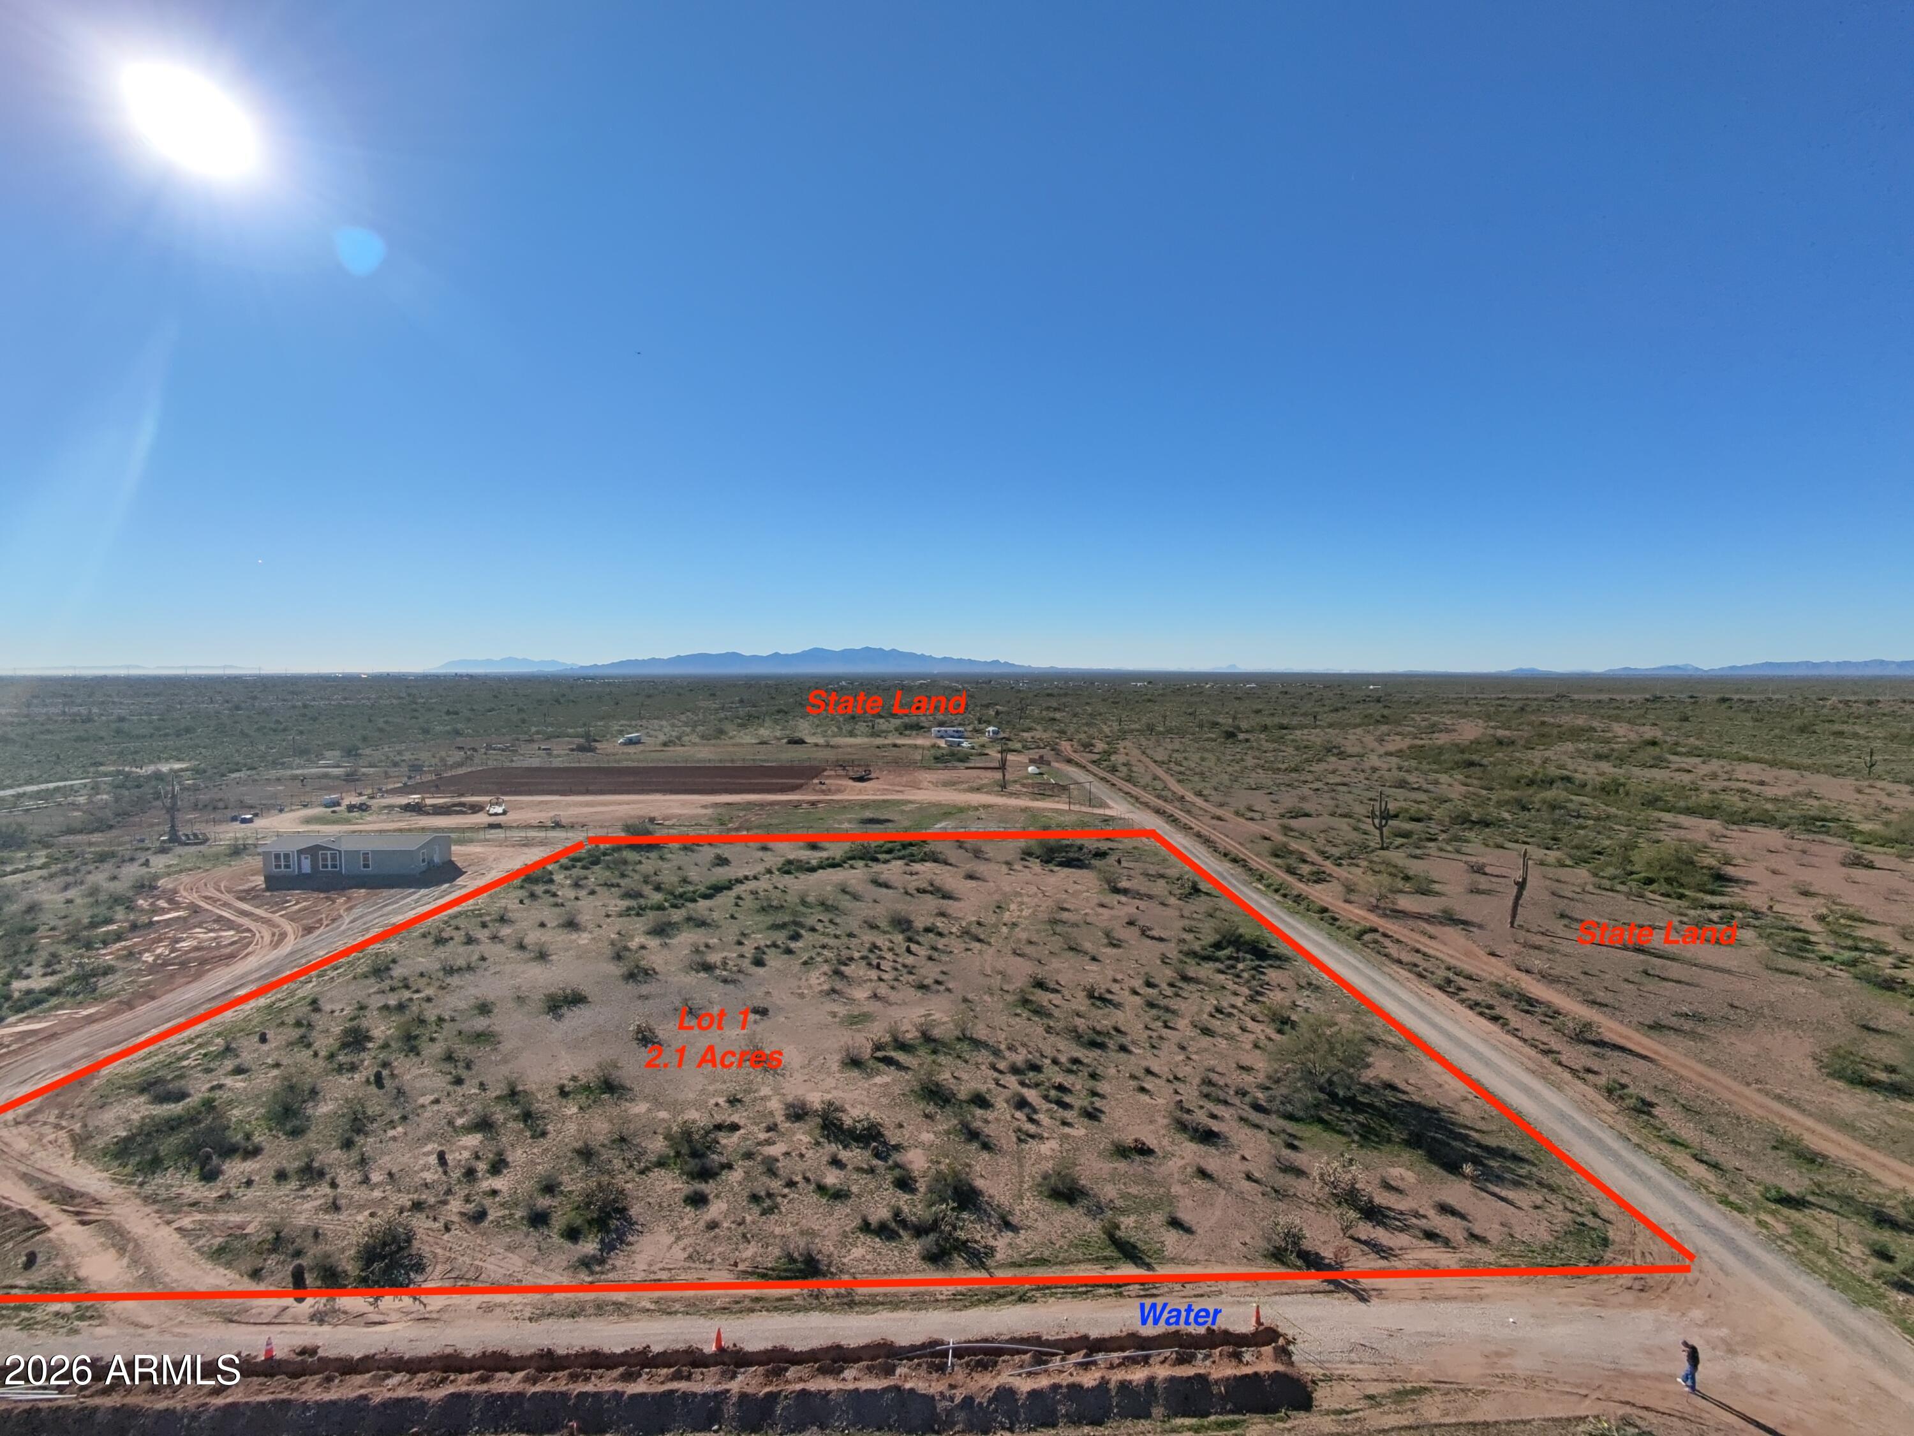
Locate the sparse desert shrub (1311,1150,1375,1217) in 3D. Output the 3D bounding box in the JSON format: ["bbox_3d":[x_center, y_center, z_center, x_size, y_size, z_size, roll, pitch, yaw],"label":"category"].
[{"bbox_3d":[17.837,21.131,40.918,2.500,2.279,2.400,1,3,24],"label":"sparse desert shrub"}]

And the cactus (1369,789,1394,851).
[{"bbox_3d":[58.346,13.925,121.529,2.600,8.176,2.200,2,3,26],"label":"cactus"}]

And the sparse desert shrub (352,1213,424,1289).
[{"bbox_3d":[-23.277,21.437,36.232,2.550,2.090,2.500,-2,4,-34],"label":"sparse desert shrub"}]

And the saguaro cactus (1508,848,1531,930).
[{"bbox_3d":[53.435,16.170,83.865,1.850,7.688,1.300,2,4,33],"label":"saguaro cactus"}]

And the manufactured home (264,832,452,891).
[{"bbox_3d":[-71.930,16.405,107.023,17.782,4.520,8.200,0,3,-3],"label":"manufactured home"}]

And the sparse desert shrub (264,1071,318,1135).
[{"bbox_3d":[-36.681,20.637,48.541,2.450,2.354,2.350,-2,4,-38],"label":"sparse desert shrub"}]

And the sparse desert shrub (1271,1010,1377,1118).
[{"bbox_3d":[21.118,19.471,51.182,5.500,4.510,5.300,1,3,23],"label":"sparse desert shrub"}]

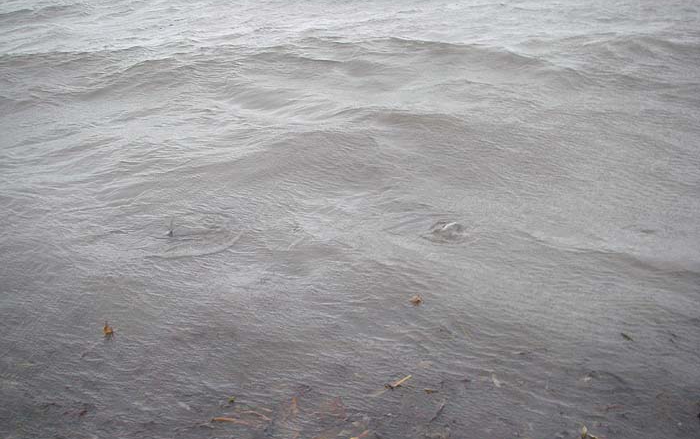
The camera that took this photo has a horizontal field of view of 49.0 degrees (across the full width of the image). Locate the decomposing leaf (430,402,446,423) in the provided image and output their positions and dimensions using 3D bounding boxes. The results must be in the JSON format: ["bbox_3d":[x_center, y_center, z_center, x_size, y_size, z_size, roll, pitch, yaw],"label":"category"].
[{"bbox_3d":[0.250,0.543,2.165,0.014,0.008,0.095,16,32,27],"label":"decomposing leaf"}]

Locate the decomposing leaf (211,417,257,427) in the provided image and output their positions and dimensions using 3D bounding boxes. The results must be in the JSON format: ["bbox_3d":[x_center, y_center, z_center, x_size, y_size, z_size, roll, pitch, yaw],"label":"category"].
[{"bbox_3d":[-0.321,0.563,2.126,0.131,0.009,0.018,6,29,11],"label":"decomposing leaf"}]

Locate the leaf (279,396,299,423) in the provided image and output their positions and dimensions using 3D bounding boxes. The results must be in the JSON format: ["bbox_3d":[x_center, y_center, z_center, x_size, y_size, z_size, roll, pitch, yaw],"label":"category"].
[{"bbox_3d":[-0.171,0.537,2.176,0.030,0.008,0.112,8,29,15],"label":"leaf"}]

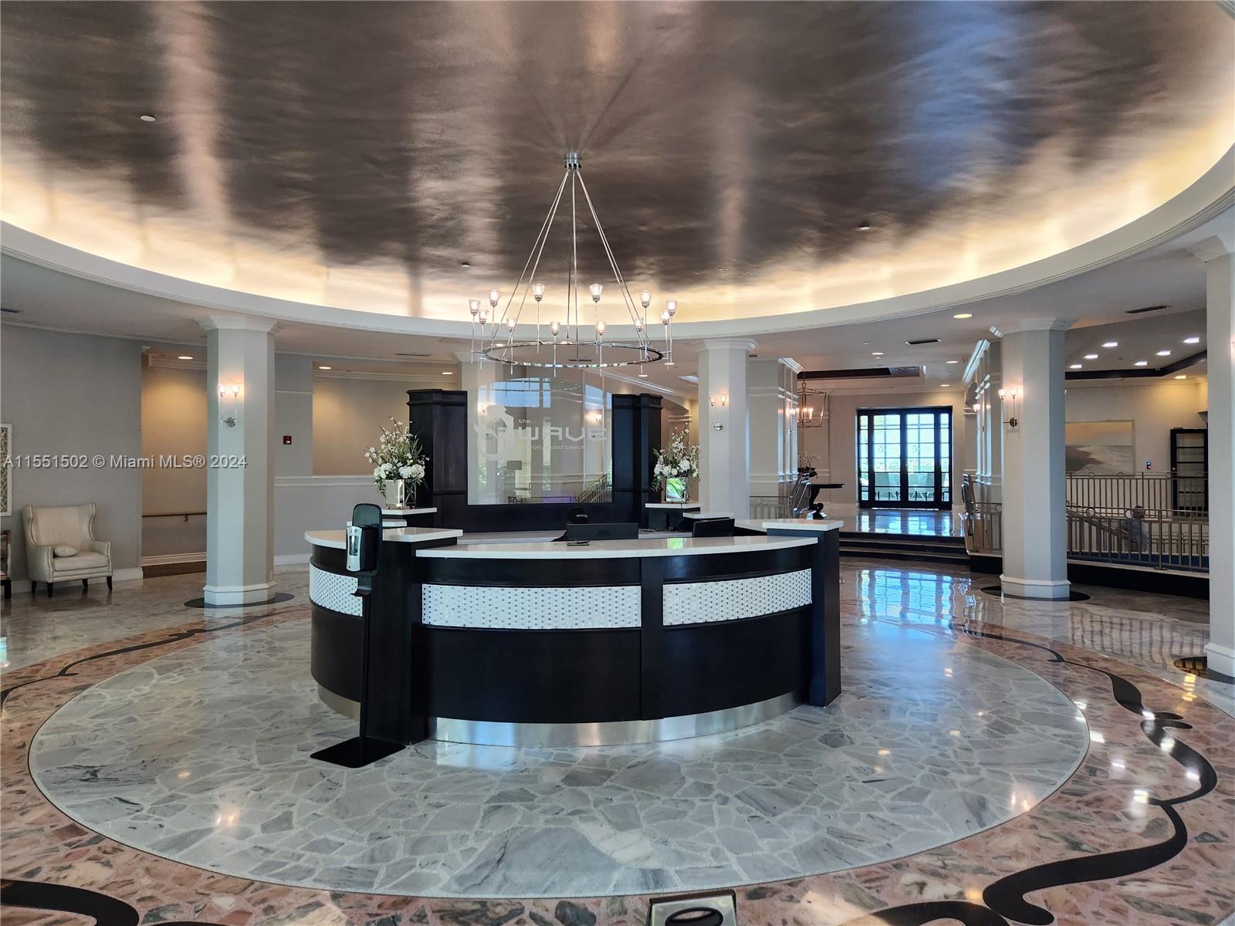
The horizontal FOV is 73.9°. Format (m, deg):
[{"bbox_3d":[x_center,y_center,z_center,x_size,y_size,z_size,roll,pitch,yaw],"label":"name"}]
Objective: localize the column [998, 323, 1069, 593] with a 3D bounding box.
[{"bbox_3d":[5.079,-0.051,10.017,0.775,3.284,0.775,0,0,20],"label":"column"}]

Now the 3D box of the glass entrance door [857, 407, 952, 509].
[{"bbox_3d":[7.550,-0.128,21.601,2.370,2.670,0.120,0,0,21],"label":"glass entrance door"}]

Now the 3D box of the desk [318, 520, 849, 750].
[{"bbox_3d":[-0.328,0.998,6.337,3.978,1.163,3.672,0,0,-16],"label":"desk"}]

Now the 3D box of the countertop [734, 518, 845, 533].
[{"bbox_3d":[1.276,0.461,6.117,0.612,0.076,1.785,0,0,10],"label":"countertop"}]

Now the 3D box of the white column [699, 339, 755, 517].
[{"bbox_3d":[1.504,-0.029,11.476,0.775,3.284,0.775,0,0,20],"label":"white column"}]

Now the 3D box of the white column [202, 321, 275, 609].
[{"bbox_3d":[-4.473,-0.023,9.772,0.775,3.284,0.775,0,0,-6],"label":"white column"}]

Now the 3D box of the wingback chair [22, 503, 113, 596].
[{"bbox_3d":[-7.014,1.087,10.498,0.796,1.091,0.734,-1,-1,37],"label":"wingback chair"}]

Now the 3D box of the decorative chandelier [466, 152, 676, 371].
[{"bbox_3d":[-0.336,-1.572,6.397,1.632,1.663,1.632,0,0,0],"label":"decorative chandelier"}]

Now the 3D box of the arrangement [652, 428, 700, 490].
[{"bbox_3d":[0.571,0.020,8.109,0.479,0.673,0.459,0,0,-16],"label":"arrangement"}]

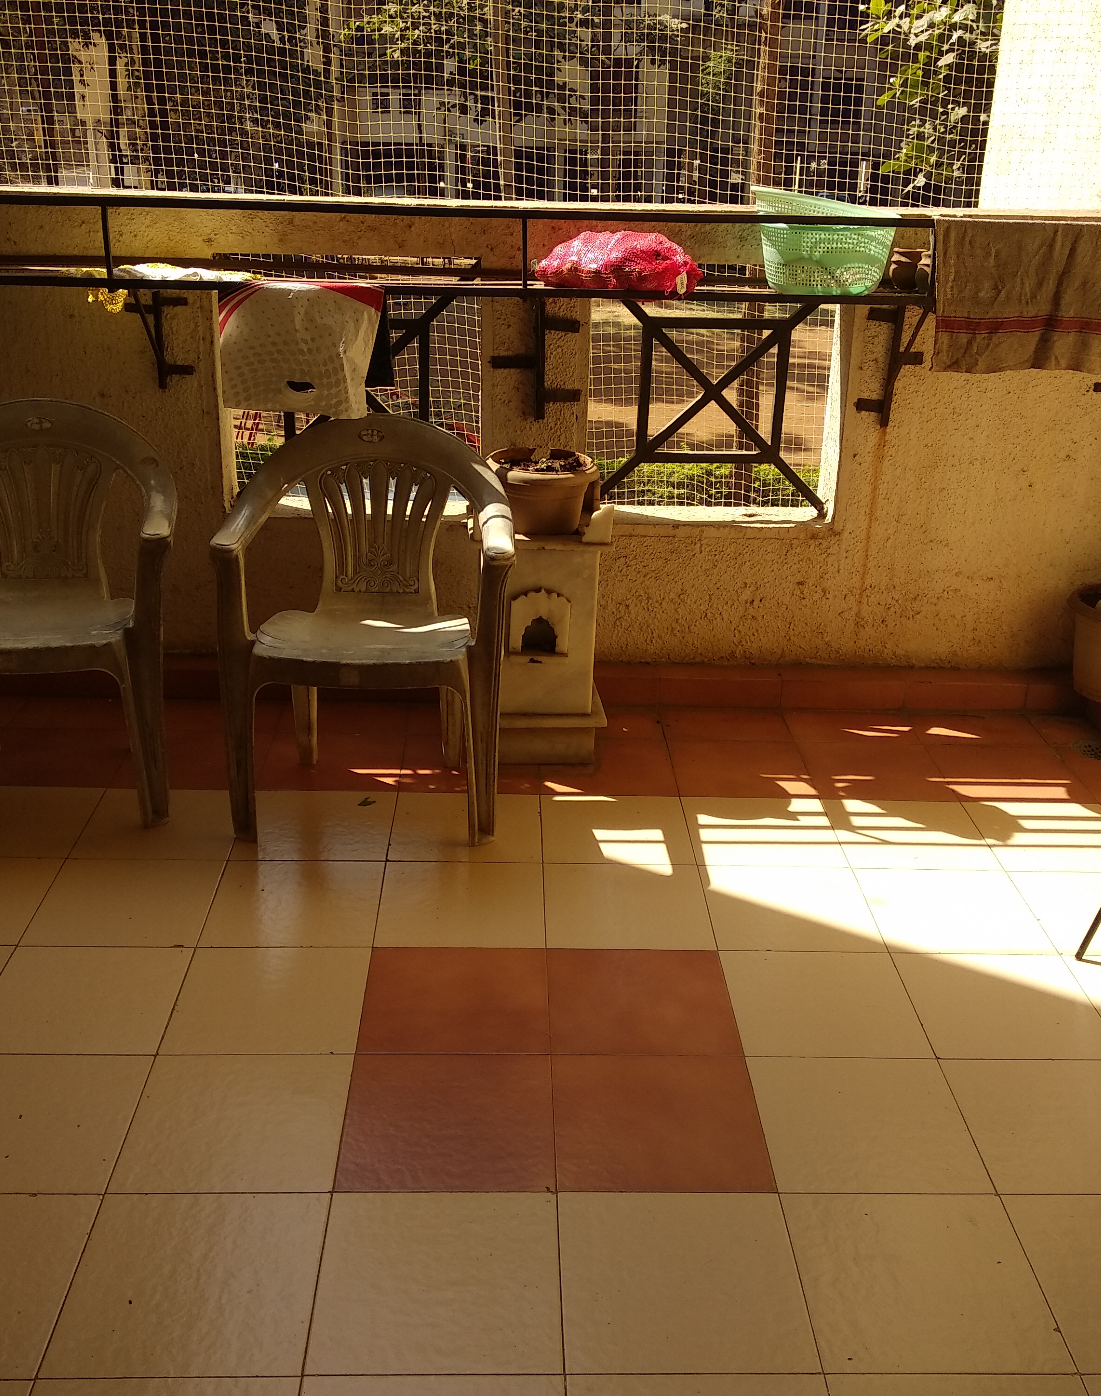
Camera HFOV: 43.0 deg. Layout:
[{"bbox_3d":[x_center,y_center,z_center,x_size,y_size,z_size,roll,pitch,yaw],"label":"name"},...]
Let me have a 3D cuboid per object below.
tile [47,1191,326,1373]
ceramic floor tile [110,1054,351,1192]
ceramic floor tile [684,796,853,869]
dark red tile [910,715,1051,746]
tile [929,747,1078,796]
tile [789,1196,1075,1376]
[{"bbox_3d":[-0.446,0.736,1.766,0.304,0.010,0.299,1,23,-2],"label":"tile"},{"bbox_3d":[-0.455,0.619,2.041,0.304,0.010,0.299,1,23,-2],"label":"ceramic floor tile"},{"bbox_3d":[0.436,0.279,2.874,0.300,0.010,0.298,1,23,-2],"label":"ceramic floor tile"},{"bbox_3d":[1.045,0.083,3.478,0.306,0.012,0.196,1,22,-2],"label":"dark red tile"},{"bbox_3d":[1.051,0.179,3.245,0.306,0.012,0.306,1,22,-2],"label":"tile"},{"bbox_3d":[0.470,0.743,1.779,0.302,0.010,0.302,1,22,-2],"label":"tile"}]

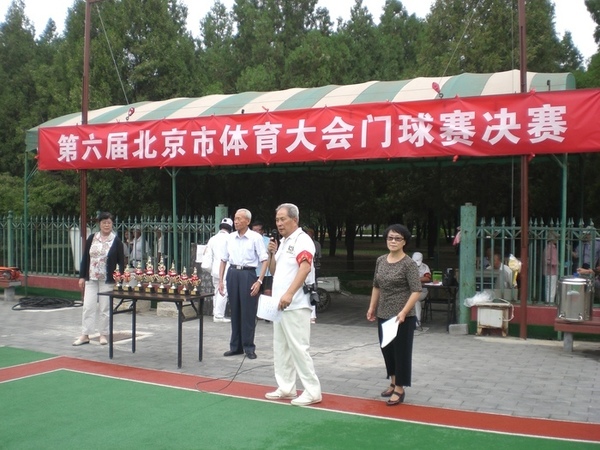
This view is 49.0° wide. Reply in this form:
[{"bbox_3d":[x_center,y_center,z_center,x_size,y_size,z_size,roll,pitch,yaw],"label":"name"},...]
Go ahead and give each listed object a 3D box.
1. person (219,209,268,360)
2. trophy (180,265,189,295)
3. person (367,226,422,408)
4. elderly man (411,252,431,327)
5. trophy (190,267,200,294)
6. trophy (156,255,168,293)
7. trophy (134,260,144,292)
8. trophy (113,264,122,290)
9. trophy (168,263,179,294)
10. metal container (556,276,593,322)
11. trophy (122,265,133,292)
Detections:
[{"bbox_3d":[-0.641,0.653,7.500,0.540,1.690,0.330,1,1,19],"label":"person"},{"bbox_3d":[-1.261,0.610,7.214,0.130,0.304,0.085,1,2,27],"label":"trophy"},{"bbox_3d":[0.838,0.760,5.801,0.500,1.570,0.340,1,1,22],"label":"person"},{"bbox_3d":[1.835,1.007,10.200,0.560,1.161,0.700,1,0,30],"label":"elderly man"},{"bbox_3d":[-1.138,0.612,7.160,0.130,0.304,0.085,1,2,27],"label":"trophy"},{"bbox_3d":[-1.558,0.561,7.458,0.155,0.420,0.100,0,0,27],"label":"trophy"},{"bbox_3d":[-1.840,0.593,7.549,0.135,0.353,0.090,0,0,27],"label":"trophy"},{"bbox_3d":[-2.072,0.600,7.519,0.130,0.303,0.085,1,2,27],"label":"trophy"},{"bbox_3d":[-1.405,0.578,7.302,0.145,0.363,0.095,1,2,27],"label":"trophy"},{"bbox_3d":[3.321,0.897,7.924,0.420,0.480,0.410,1,2,27],"label":"metal container"},{"bbox_3d":[-1.991,0.613,7.628,0.120,0.311,0.085,0,0,27],"label":"trophy"}]

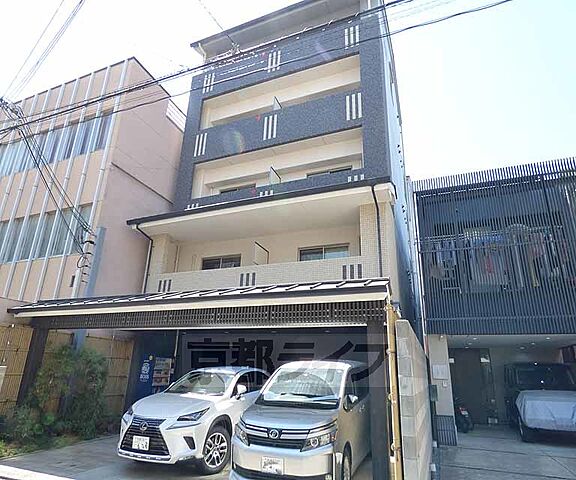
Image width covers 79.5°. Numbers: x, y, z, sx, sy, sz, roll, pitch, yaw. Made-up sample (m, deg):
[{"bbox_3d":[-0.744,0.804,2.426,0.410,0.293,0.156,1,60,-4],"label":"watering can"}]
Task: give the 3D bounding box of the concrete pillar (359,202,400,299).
[{"bbox_3d":[2.312,0.342,8.870,0.689,2.380,0.750,-7,-20,22],"label":"concrete pillar"}]

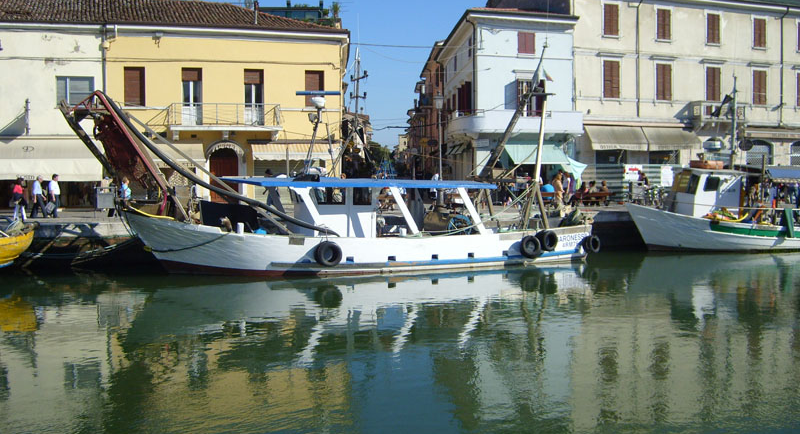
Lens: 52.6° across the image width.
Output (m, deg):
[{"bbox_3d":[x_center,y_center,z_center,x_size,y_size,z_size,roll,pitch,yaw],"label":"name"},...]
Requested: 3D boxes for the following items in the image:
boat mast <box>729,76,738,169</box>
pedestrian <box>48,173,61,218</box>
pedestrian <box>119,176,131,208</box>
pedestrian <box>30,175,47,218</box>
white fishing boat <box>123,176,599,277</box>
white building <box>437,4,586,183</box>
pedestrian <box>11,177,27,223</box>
[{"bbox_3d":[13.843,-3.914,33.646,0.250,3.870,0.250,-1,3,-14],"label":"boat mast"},{"bbox_3d":[-13.828,-0.830,32.267,0.550,1.750,0.520,-1,3,-13],"label":"pedestrian"},{"bbox_3d":[-10.621,-0.736,31.201,0.420,1.630,0.500,-1,3,-13],"label":"pedestrian"},{"bbox_3d":[-14.485,-0.805,32.353,0.680,1.700,0.520,-1,3,-13],"label":"pedestrian"},{"bbox_3d":[-1.199,0.104,28.545,16.200,3.300,4.600,-1,3,-14],"label":"white fishing boat"},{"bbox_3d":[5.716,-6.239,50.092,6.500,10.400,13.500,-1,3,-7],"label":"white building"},{"bbox_3d":[-14.167,-0.647,29.983,0.600,1.630,0.500,-1,3,-13],"label":"pedestrian"}]

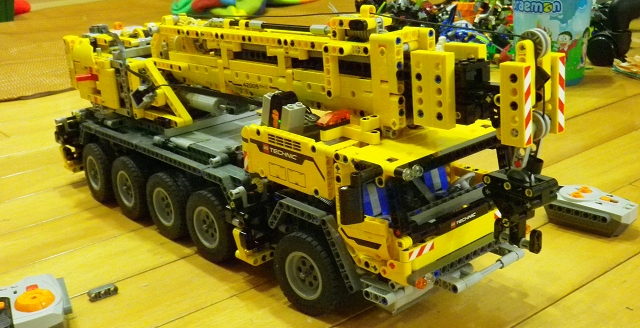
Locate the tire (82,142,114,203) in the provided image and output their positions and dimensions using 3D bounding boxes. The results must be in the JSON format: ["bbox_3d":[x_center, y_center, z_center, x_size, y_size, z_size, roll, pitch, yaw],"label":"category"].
[{"bbox_3d":[-0.236,0.009,0.819,0.021,0.062,0.062,-11,20,-36],"label":"tire"}]

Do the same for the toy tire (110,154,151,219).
[{"bbox_3d":[-0.188,0.024,0.767,0.021,0.062,0.062,-12,20,-39],"label":"toy tire"}]

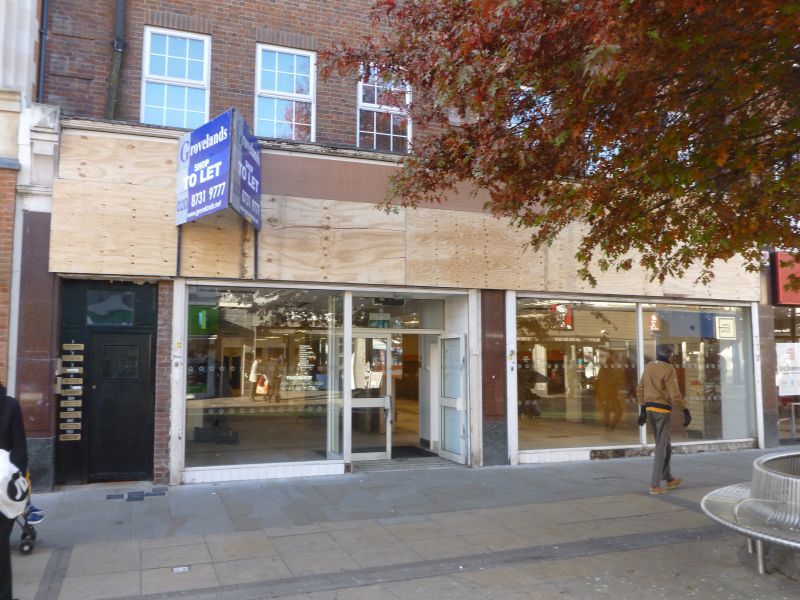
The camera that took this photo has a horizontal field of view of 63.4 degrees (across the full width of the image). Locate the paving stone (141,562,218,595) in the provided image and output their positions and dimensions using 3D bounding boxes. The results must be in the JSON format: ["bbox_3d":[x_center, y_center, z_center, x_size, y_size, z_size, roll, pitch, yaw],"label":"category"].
[{"bbox_3d":[-1.762,2.240,5.155,0.563,0.050,0.572,2,-4,-22],"label":"paving stone"}]

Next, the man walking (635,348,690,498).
[{"bbox_3d":[3.443,1.530,8.473,0.600,1.881,0.520,2,-5,-22],"label":"man walking"}]

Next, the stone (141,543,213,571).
[{"bbox_3d":[-1.972,2.276,5.685,0.571,0.050,0.570,2,-4,-22],"label":"stone"}]

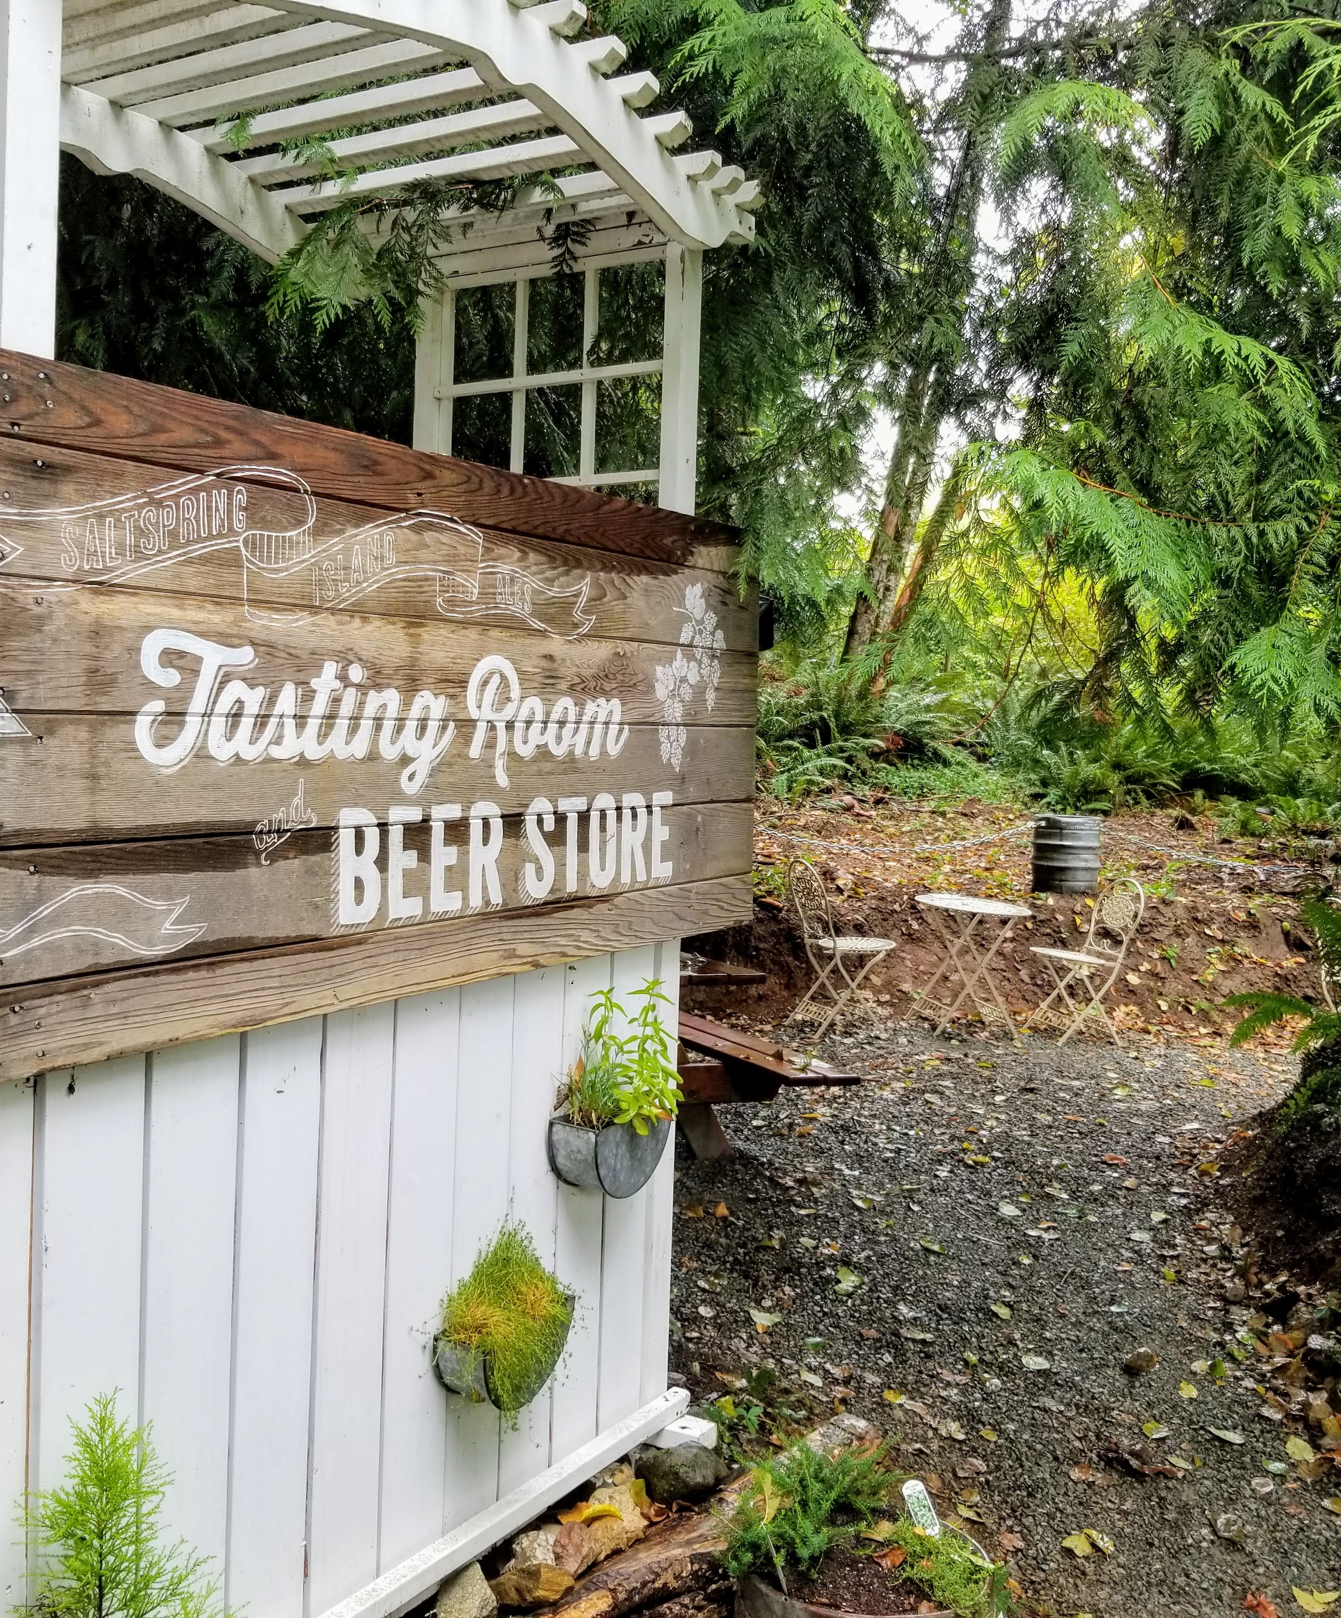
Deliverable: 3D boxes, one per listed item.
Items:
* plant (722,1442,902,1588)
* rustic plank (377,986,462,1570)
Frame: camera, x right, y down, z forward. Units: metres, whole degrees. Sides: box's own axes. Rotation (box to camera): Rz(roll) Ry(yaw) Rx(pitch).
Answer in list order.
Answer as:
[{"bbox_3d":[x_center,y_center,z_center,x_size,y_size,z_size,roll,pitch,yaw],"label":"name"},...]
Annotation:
[{"bbox_3d":[0.187,0.940,2.150,0.230,0.160,0.190,2,1,0],"label":"plant"},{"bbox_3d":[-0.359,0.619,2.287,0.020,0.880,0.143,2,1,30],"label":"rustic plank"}]

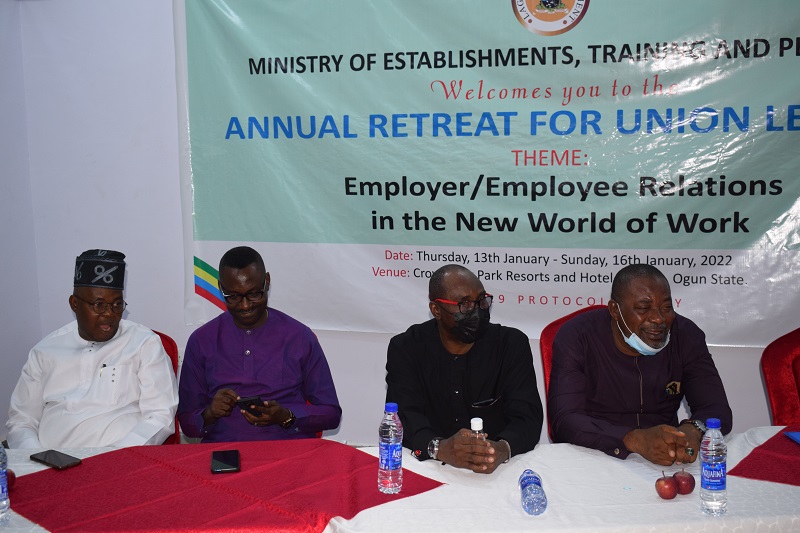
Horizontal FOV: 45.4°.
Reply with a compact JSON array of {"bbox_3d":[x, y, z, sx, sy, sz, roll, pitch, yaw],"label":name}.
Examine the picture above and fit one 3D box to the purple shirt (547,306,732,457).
[{"bbox_3d":[0.727,0.431,2.921,0.543,0.600,0.430,0,7,2],"label":"purple shirt"}]

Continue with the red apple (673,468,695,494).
[{"bbox_3d":[0.730,0.553,2.449,0.057,0.062,0.057,-1,7,0],"label":"red apple"}]

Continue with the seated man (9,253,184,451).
[{"bbox_3d":[-0.974,0.632,2.961,0.547,1.310,0.680,0,7,1],"label":"seated man"}]

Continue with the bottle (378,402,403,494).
[{"bbox_3d":[-0.025,0.471,2.484,0.063,0.230,0.063,-1,7,0],"label":"bottle"}]

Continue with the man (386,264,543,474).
[{"bbox_3d":[0.200,0.648,2.862,0.475,1.280,0.680,0,7,5],"label":"man"}]

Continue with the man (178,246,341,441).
[{"bbox_3d":[-0.443,0.627,2.961,0.515,1.310,0.680,0,7,2],"label":"man"}]

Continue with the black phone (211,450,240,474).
[{"bbox_3d":[-0.496,0.556,2.726,0.078,0.009,0.163,-2,7,-10],"label":"black phone"}]

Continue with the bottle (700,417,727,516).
[{"bbox_3d":[0.765,0.484,2.317,0.063,0.230,0.063,-1,7,0],"label":"bottle"}]

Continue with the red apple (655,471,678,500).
[{"bbox_3d":[0.678,0.556,2.423,0.057,0.062,0.057,-1,7,0],"label":"red apple"}]

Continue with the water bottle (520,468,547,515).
[{"bbox_3d":[0.336,0.557,2.440,0.063,0.063,0.230,0,7,3],"label":"water bottle"}]

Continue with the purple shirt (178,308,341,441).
[{"bbox_3d":[-0.445,0.445,3.059,0.505,0.620,0.400,0,7,2],"label":"purple shirt"}]

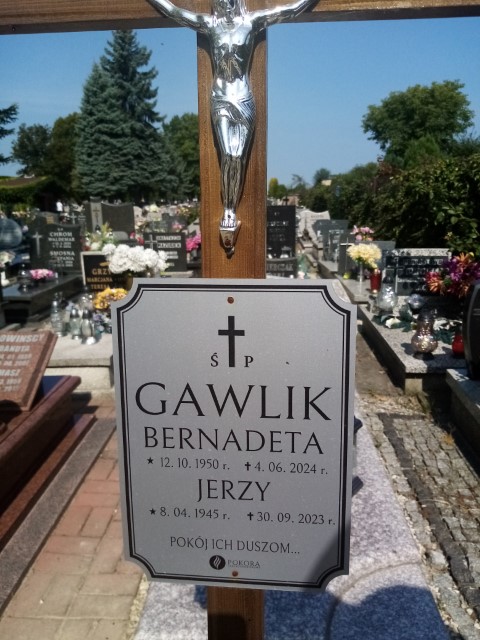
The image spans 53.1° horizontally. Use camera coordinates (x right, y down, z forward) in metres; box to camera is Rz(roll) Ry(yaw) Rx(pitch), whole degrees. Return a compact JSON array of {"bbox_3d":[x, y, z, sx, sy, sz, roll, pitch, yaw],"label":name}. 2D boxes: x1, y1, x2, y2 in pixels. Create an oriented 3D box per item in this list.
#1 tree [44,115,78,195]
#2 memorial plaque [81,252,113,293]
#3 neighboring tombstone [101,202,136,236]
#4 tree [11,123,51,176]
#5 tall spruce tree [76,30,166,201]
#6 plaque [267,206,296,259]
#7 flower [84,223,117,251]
[{"bbox_3d":[-16.524,-15.090,45.650,4.356,8.221,4.356,1,15,3],"label":"tree"},{"bbox_3d":[-1.389,-0.488,5.097,0.546,0.488,0.100,1,15,3],"label":"memorial plaque"},{"bbox_3d":[-2.603,-2.121,10.300,0.720,0.760,0.140,1,14,3],"label":"neighboring tombstone"},{"bbox_3d":[-21.221,-16.040,49.536,4.500,8.044,4.500,1,15,3],"label":"tree"},{"bbox_3d":[-9.178,-15.335,37.302,6.970,12.711,6.970,1,15,3],"label":"tall spruce tree"},{"bbox_3d":[0.538,-1.250,6.870,0.517,0.755,0.120,1,15,3],"label":"plaque"},{"bbox_3d":[-1.782,-1.039,6.140,0.409,0.405,0.340,1,15,3],"label":"flower"}]

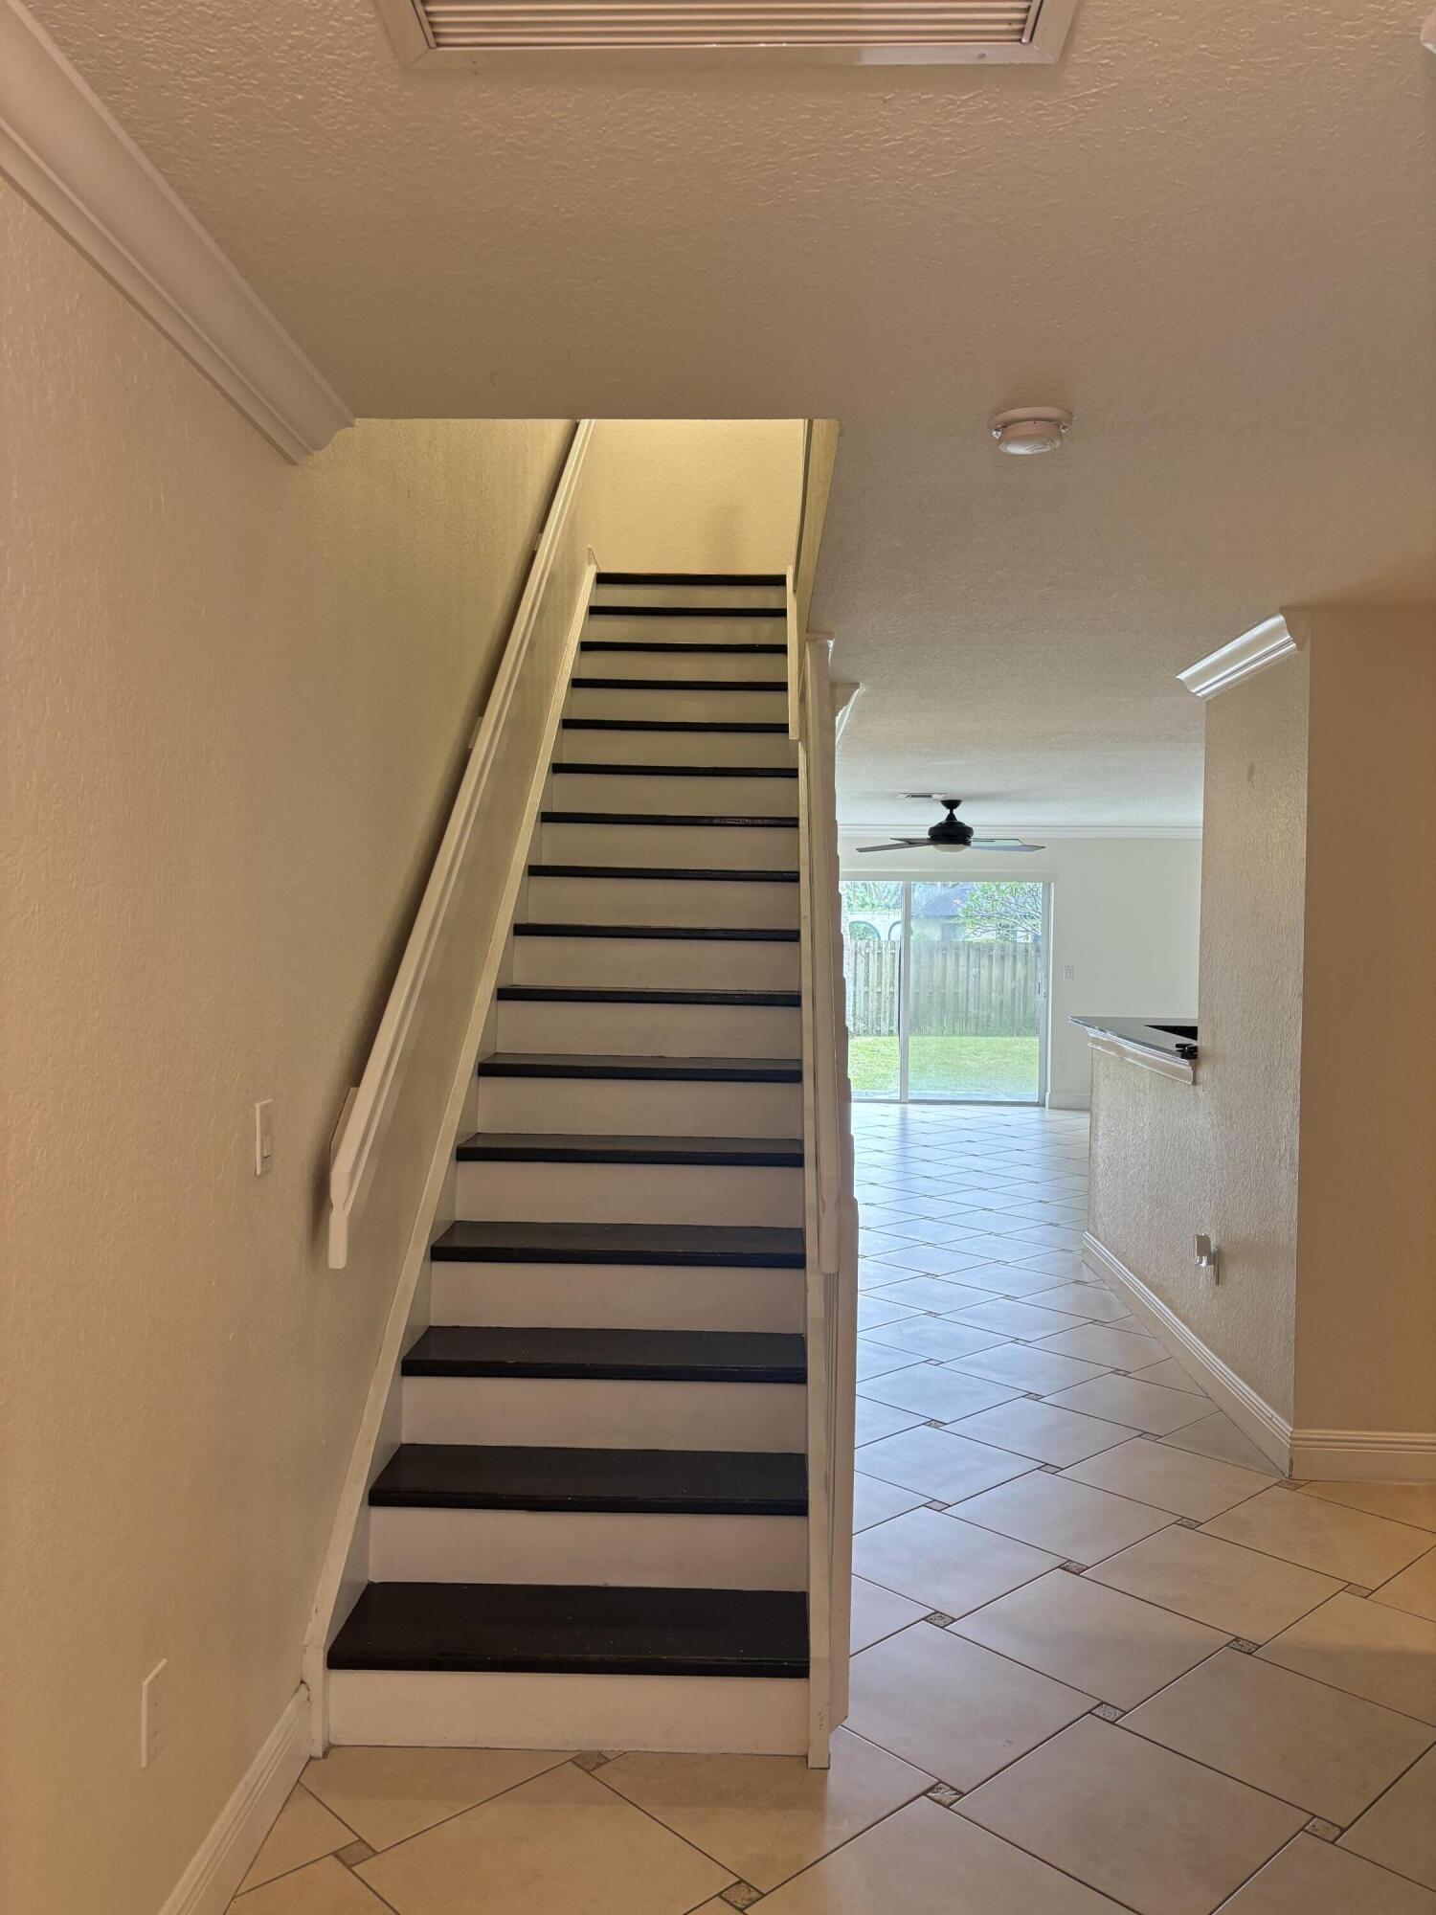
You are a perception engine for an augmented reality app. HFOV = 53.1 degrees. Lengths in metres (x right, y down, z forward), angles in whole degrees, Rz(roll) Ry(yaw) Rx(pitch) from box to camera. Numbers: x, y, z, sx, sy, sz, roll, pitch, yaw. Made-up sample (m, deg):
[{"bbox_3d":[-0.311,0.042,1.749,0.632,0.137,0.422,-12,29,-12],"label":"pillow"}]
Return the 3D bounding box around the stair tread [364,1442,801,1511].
[{"bbox_3d":[-0.257,1.095,3.024,0.883,0.035,0.259,1,1,2],"label":"stair tread"}]

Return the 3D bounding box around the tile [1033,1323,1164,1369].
[{"bbox_3d":[1.447,1.441,5.311,0.448,0.010,0.448,0,2,-43],"label":"tile"}]

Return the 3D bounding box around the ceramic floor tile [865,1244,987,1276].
[{"bbox_3d":[0.989,1.407,6.667,0.447,0.010,0.447,0,2,-43],"label":"ceramic floor tile"}]

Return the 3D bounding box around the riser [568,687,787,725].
[{"bbox_3d":[-0.144,-0.970,5.678,0.847,0.160,0.020,1,1,0],"label":"riser"}]

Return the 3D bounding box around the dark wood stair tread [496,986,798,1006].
[{"bbox_3d":[-0.195,0.117,4.318,0.894,0.035,0.267,1,1,2],"label":"dark wood stair tread"}]

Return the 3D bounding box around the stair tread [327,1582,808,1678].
[{"bbox_3d":[-0.274,1.311,2.809,0.894,0.035,0.267,1,1,2],"label":"stair tread"}]

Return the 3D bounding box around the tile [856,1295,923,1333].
[{"bbox_3d":[0.540,1.438,5.837,0.454,0.010,0.454,0,2,-43],"label":"tile"}]

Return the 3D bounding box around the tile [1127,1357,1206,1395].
[{"bbox_3d":[1.616,1.444,4.920,0.343,0.012,0.343,0,2,-43],"label":"tile"}]

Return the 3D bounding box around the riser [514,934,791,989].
[{"bbox_3d":[-0.188,0.018,4.427,0.883,0.152,0.020,1,1,0],"label":"riser"}]

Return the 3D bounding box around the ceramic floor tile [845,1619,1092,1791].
[{"bbox_3d":[0.451,1.498,2.899,0.454,0.010,0.454,0,2,-43],"label":"ceramic floor tile"}]

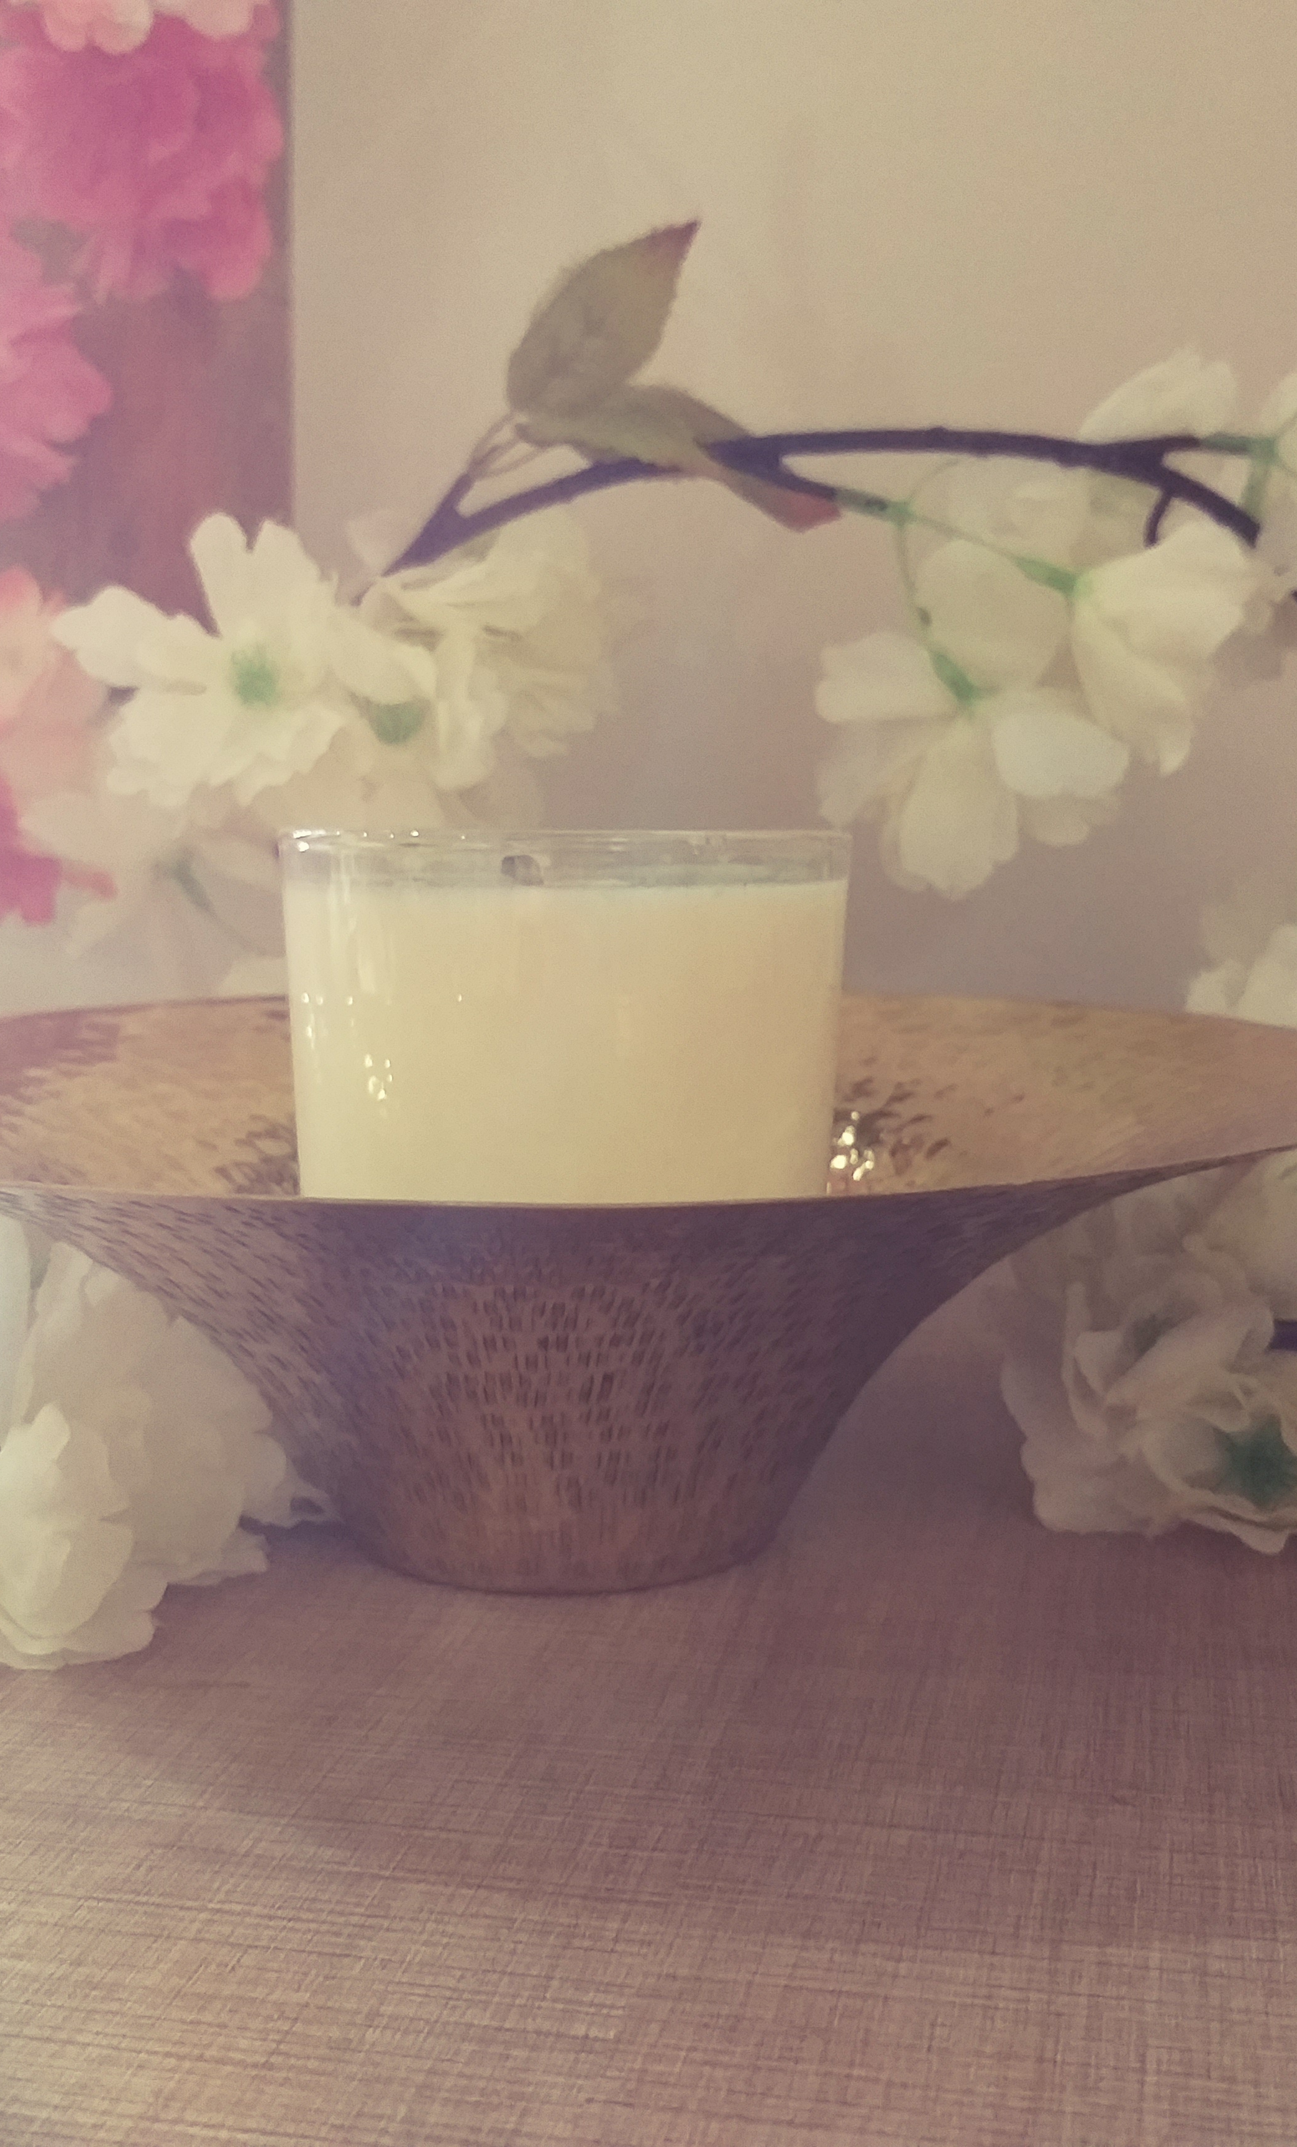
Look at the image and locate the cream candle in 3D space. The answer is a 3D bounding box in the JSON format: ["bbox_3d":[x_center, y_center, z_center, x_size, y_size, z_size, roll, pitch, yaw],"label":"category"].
[{"bbox_3d":[-0.012,0.006,0.303,0.078,0.079,0.078,0,7,0],"label":"cream candle"}]

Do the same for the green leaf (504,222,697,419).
[{"bbox_3d":[-0.009,-0.135,0.385,0.029,0.046,0.012,37,0,0],"label":"green leaf"}]

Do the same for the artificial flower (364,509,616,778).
[{"bbox_3d":[-0.029,-0.078,0.390,0.049,0.050,0.043,1,6,9],"label":"artificial flower"}]

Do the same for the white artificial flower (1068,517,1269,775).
[{"bbox_3d":[0.089,-0.074,0.370,0.036,0.042,0.033,5,9,37],"label":"white artificial flower"}]

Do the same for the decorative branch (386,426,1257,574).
[{"bbox_3d":[0.030,-0.100,0.375,0.150,0.024,0.030,0,7,0],"label":"decorative branch"}]

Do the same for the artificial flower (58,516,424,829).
[{"bbox_3d":[-0.070,-0.069,0.370,0.060,0.051,0.038,1,7,6],"label":"artificial flower"}]

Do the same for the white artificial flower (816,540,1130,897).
[{"bbox_3d":[0.058,-0.063,0.380,0.056,0.061,0.046,0,6,6],"label":"white artificial flower"}]

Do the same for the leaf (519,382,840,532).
[{"bbox_3d":[0.006,-0.109,0.380,0.057,0.022,0.017,21,0,0],"label":"leaf"}]

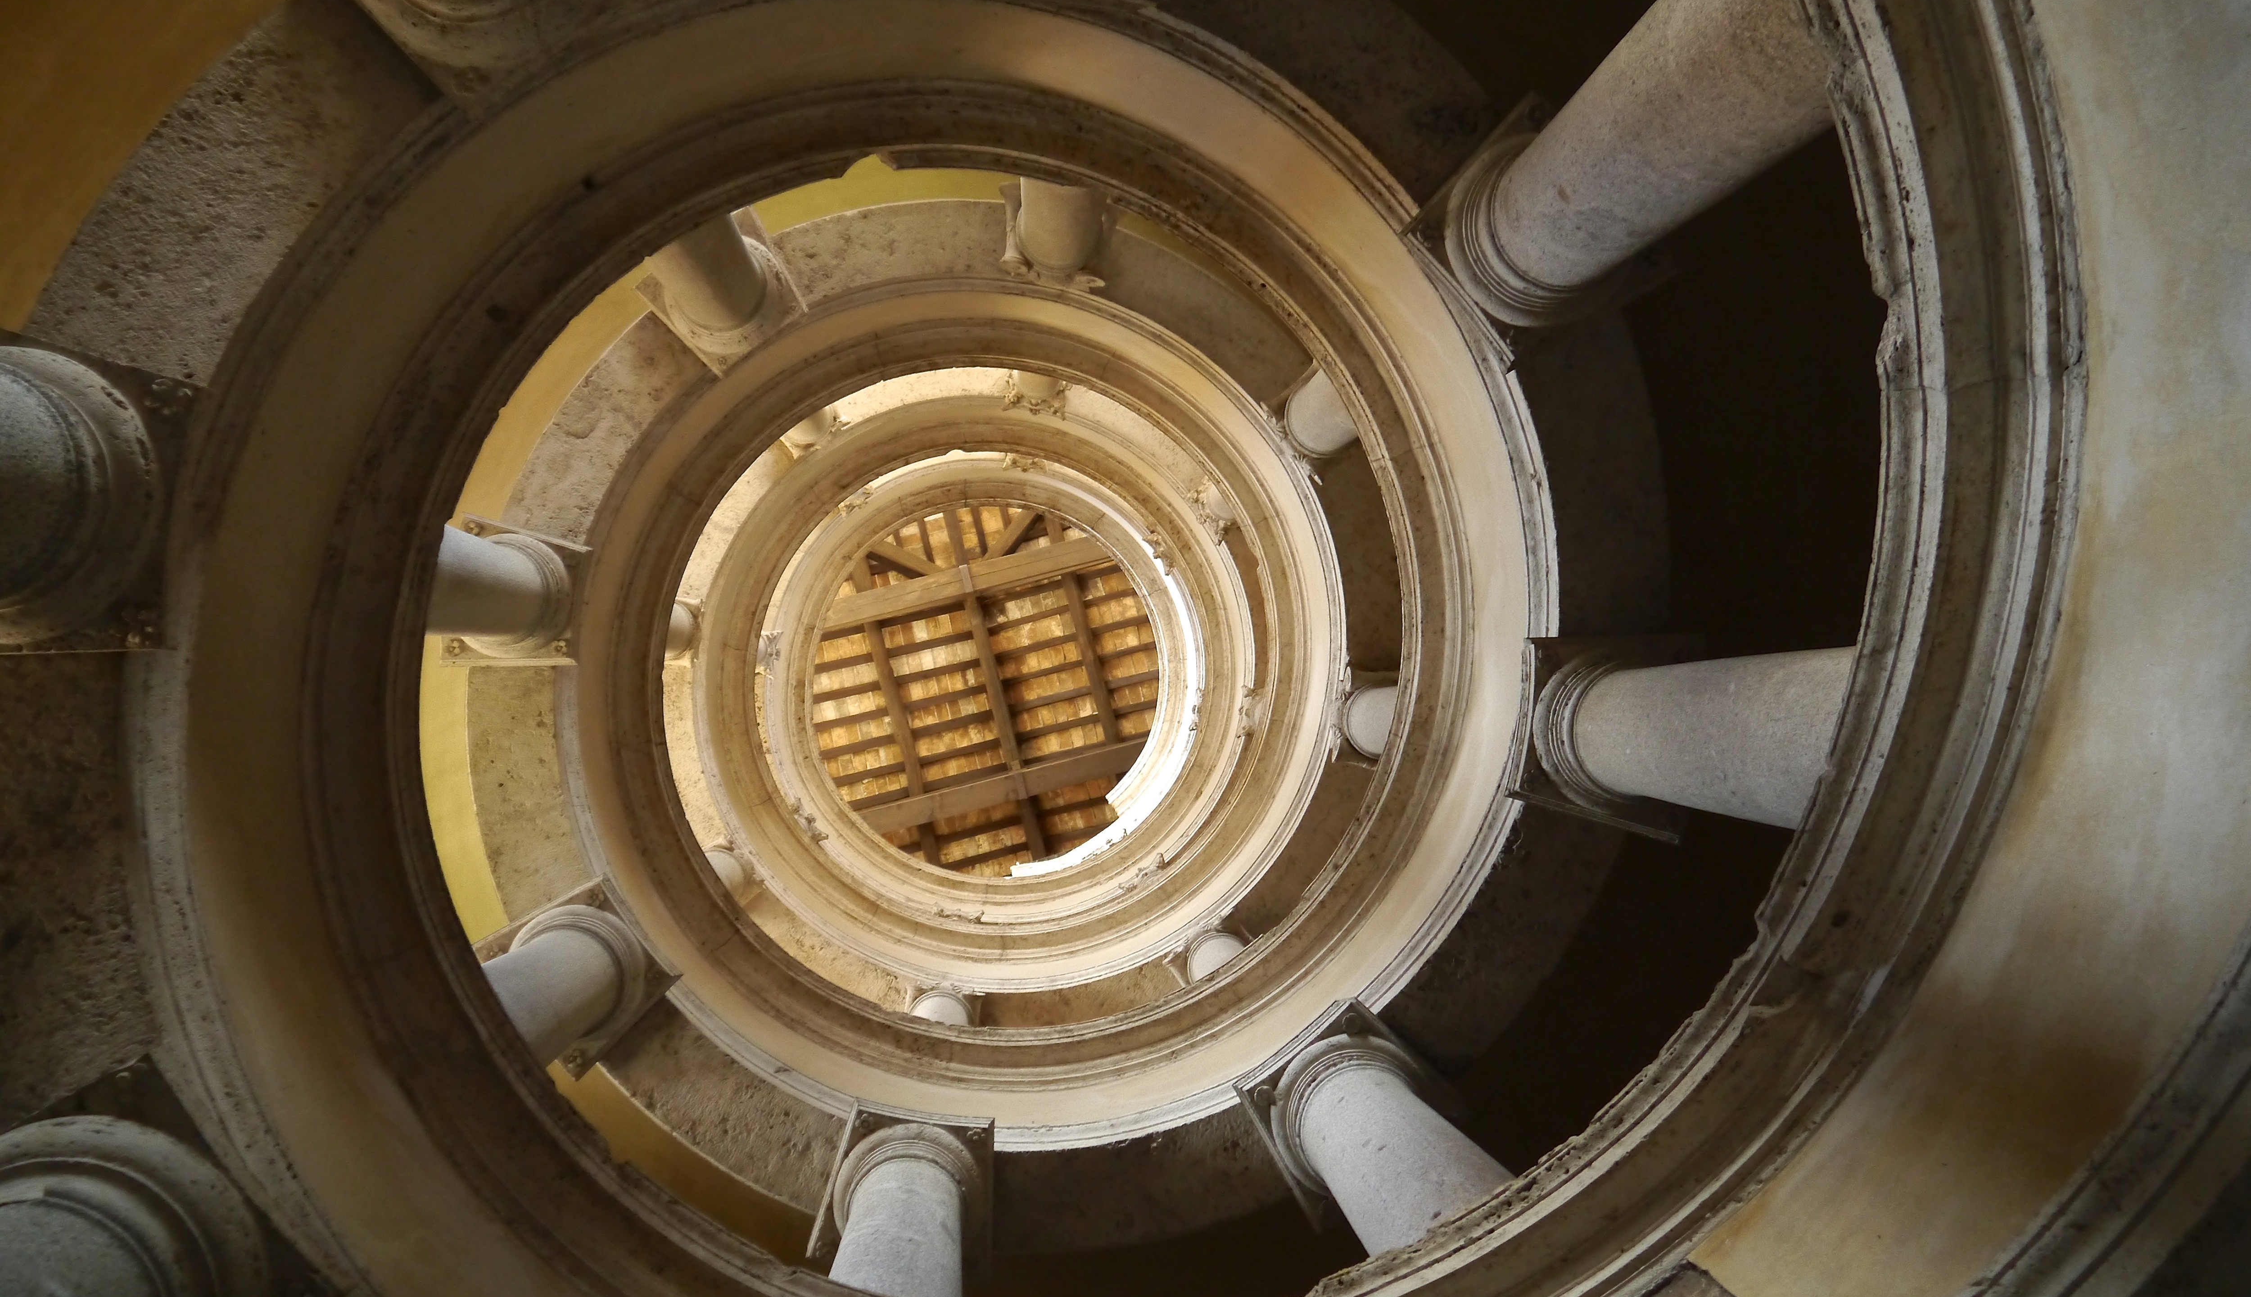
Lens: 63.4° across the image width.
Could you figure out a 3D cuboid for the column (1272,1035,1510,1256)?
[{"bbox_3d":[0.844,1.550,5.136,0.520,2.000,0.520,0,-92,-5],"label":"column"}]

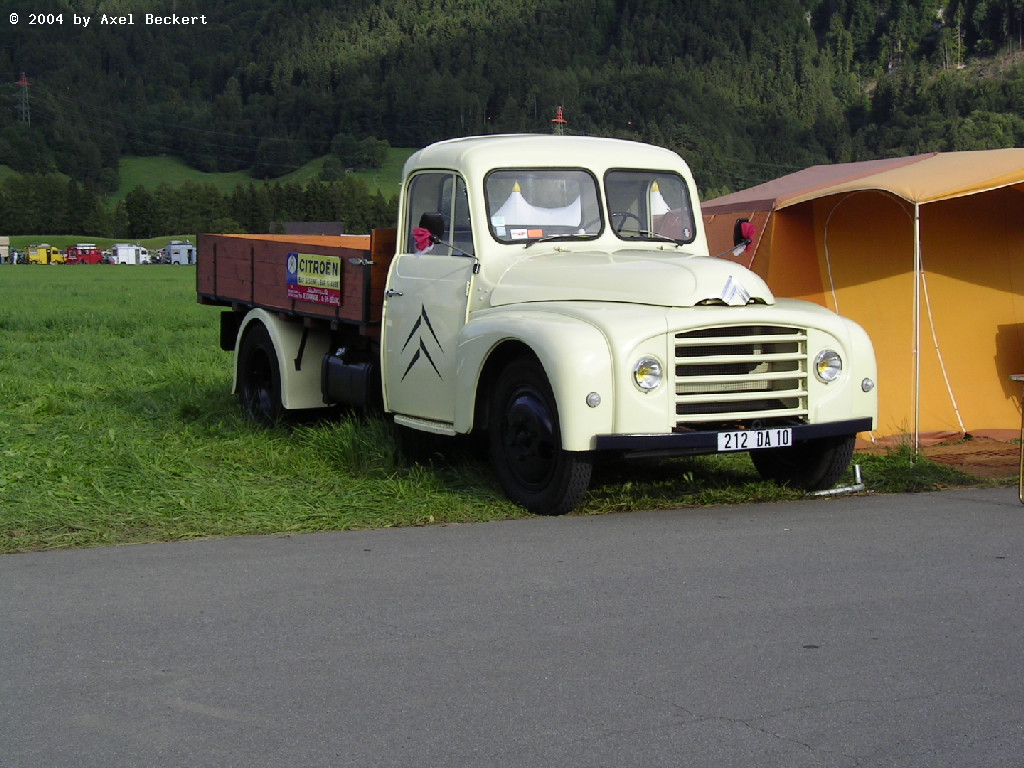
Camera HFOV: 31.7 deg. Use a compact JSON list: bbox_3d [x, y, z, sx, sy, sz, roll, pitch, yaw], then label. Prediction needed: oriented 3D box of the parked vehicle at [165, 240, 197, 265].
[{"bbox_3d":[-39.710,-15.765,219.000,4.300,2.900,2.000,-2,5,-28],"label":"parked vehicle"}]

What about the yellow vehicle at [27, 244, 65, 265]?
[{"bbox_3d":[-55.816,-15.346,216.000,4.300,2.550,2.000,-2,5,-27],"label":"yellow vehicle"}]

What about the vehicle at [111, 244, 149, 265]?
[{"bbox_3d":[-45.944,-15.488,218.000,4.300,2.550,2.000,-2,5,-29],"label":"vehicle"}]

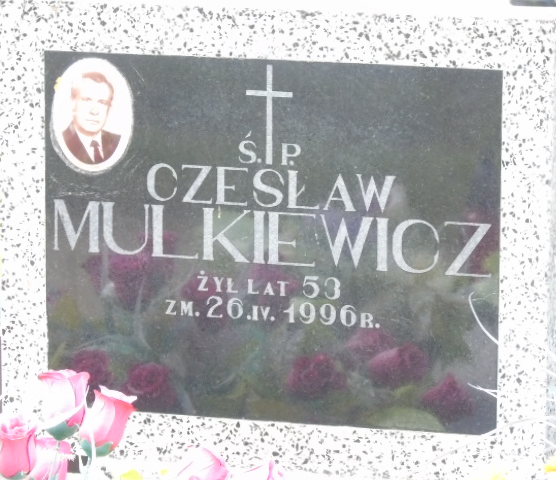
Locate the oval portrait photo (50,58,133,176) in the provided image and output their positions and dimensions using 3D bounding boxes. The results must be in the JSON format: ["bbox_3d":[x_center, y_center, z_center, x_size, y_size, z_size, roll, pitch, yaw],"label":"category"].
[{"bbox_3d":[-0.198,-0.129,3.614,0.092,0.125,0.010,3,12,14],"label":"oval portrait photo"}]

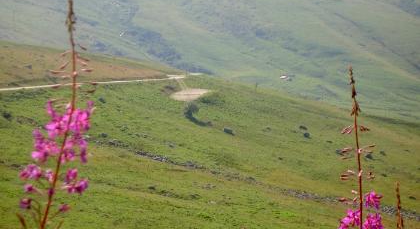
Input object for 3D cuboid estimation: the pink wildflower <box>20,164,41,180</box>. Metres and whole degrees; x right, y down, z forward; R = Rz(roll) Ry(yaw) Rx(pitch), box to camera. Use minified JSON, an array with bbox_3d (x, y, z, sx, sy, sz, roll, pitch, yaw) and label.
[{"bbox_3d":[-0.245,0.078,1.700,0.025,0.022,0.018,5,9,36],"label":"pink wildflower"}]

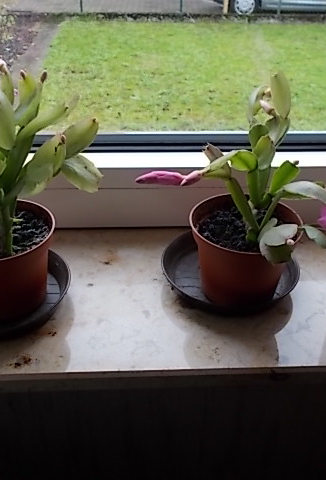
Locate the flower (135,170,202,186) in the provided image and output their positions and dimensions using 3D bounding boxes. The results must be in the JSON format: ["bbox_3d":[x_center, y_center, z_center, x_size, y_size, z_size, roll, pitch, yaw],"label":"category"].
[{"bbox_3d":[0.004,-0.046,0.417,0.051,0.014,0.015,1,34,0],"label":"flower"}]

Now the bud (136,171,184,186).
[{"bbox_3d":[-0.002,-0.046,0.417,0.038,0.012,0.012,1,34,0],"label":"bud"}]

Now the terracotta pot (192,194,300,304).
[{"bbox_3d":[0.067,0.013,0.466,0.091,0.069,0.091,1,34,0],"label":"terracotta pot"}]

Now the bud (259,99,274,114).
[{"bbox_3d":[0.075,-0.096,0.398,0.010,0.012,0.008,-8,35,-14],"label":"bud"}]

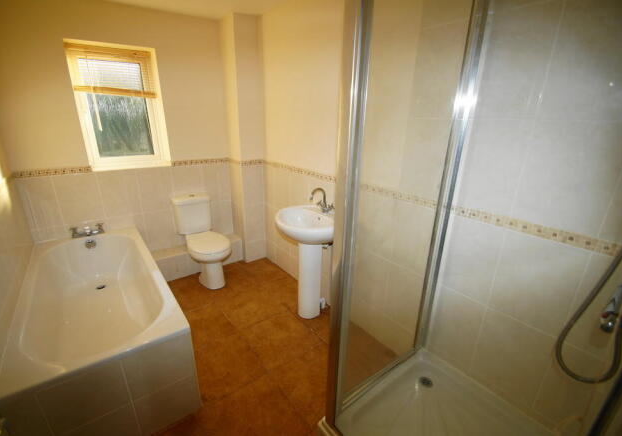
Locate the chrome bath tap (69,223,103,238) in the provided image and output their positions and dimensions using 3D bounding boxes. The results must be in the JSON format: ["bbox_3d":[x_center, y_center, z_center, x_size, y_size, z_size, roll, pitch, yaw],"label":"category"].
[{"bbox_3d":[-1.922,0.116,2.350,0.217,0.102,0.105,-14,24,-37],"label":"chrome bath tap"}]

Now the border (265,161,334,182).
[{"bbox_3d":[-0.145,-0.434,2.460,0.012,0.041,1.055,-14,24,-37],"label":"border"}]

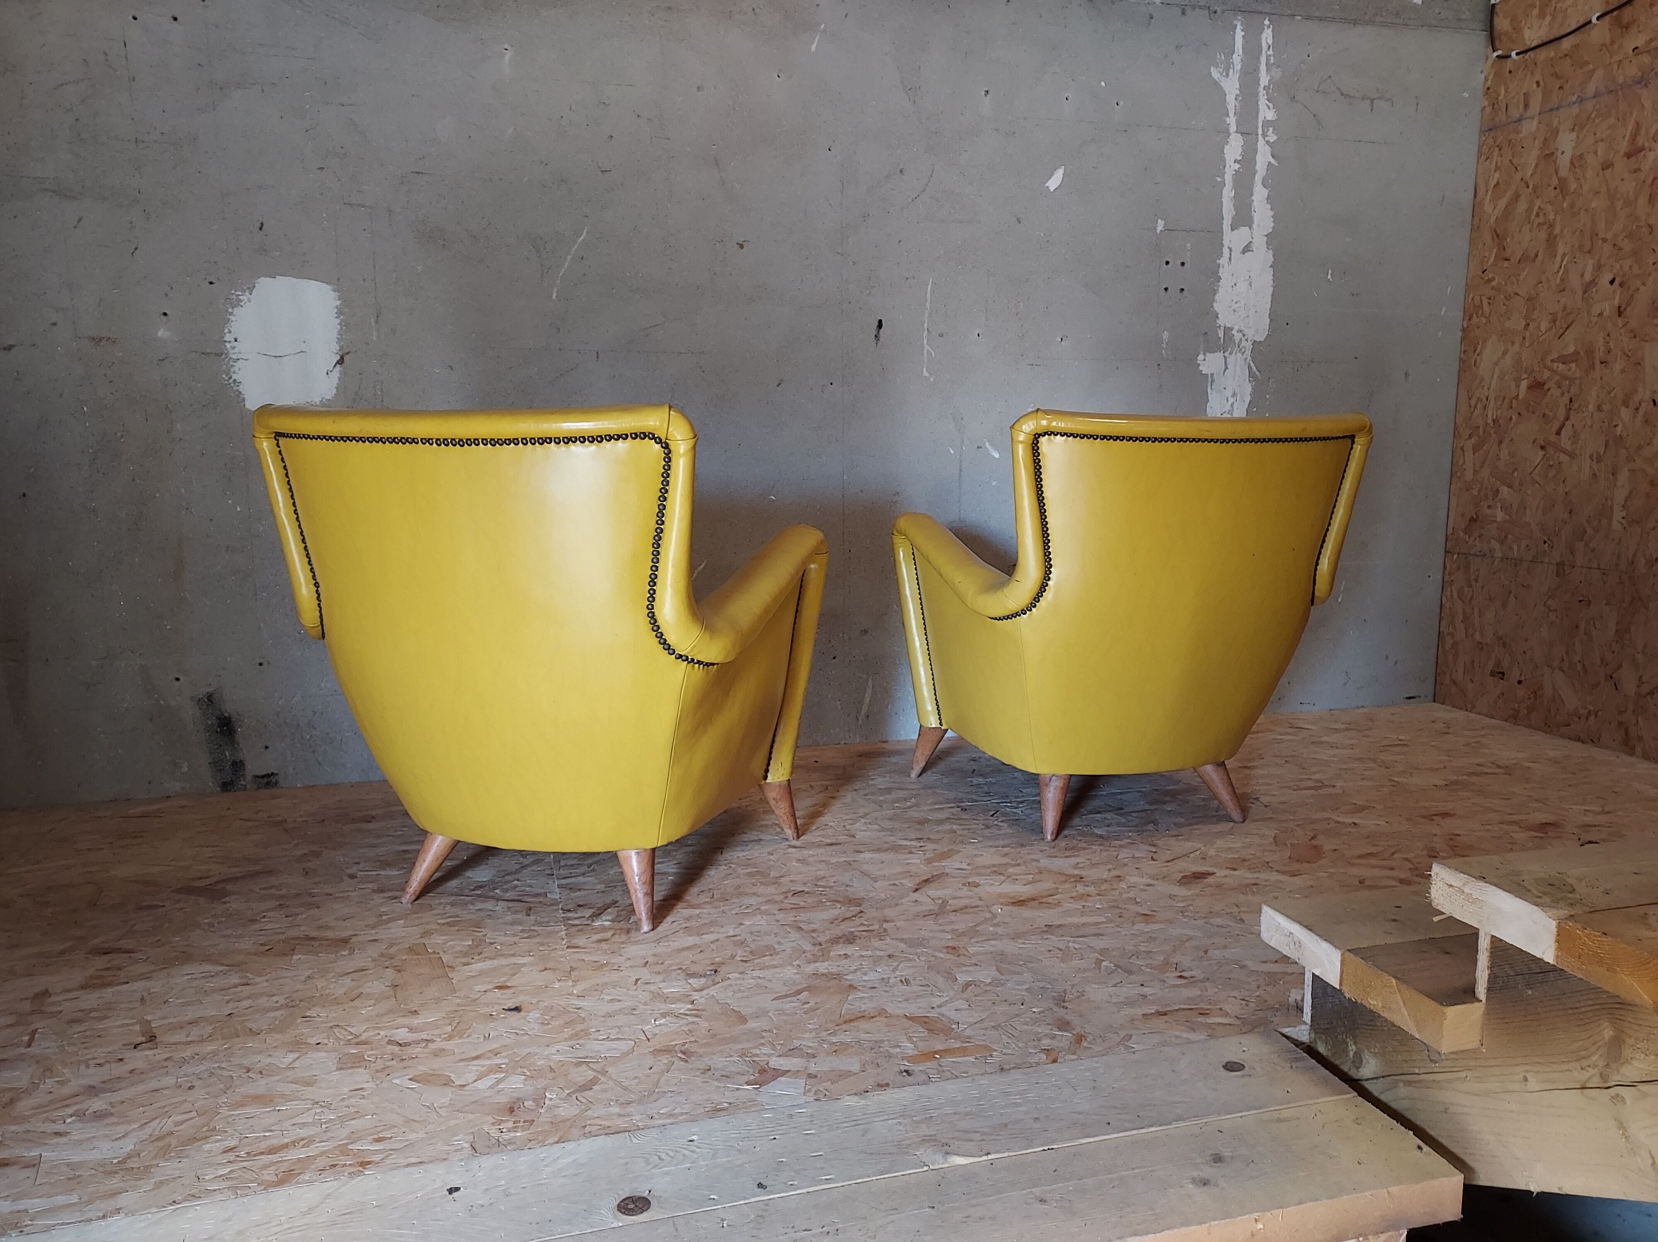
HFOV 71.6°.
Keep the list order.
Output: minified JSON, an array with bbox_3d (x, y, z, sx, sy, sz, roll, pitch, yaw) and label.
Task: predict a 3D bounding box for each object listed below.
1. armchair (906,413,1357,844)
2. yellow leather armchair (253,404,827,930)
[{"bbox_3d":[0.557,-0.022,2.318,0.708,0.789,0.723,-2,10,-14],"label":"armchair"},{"bbox_3d":[-0.424,0.039,1.931,0.708,0.789,0.723,3,10,15],"label":"yellow leather armchair"}]

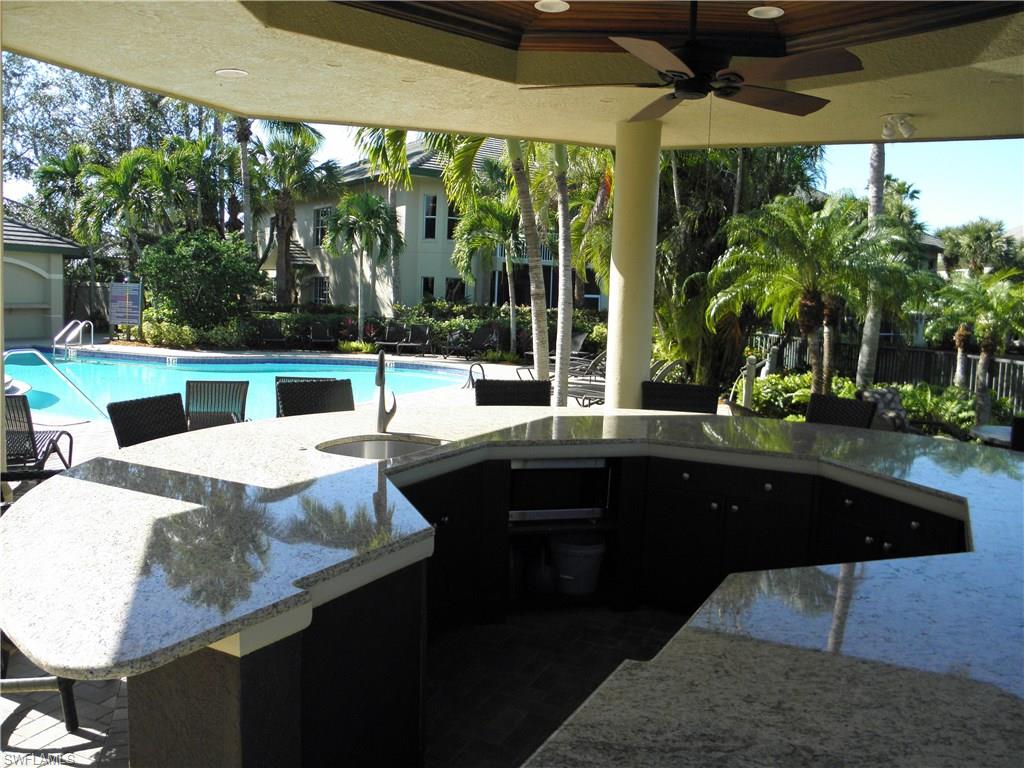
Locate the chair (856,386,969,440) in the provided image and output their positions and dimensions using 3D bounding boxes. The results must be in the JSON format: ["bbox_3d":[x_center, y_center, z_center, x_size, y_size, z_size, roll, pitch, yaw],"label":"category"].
[{"bbox_3d":[3.984,0.520,8.044,0.650,0.800,1.300,0,6,-20],"label":"chair"}]

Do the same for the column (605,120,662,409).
[{"bbox_3d":[0.893,-0.425,6.261,0.330,2.990,0.330,2,5,5],"label":"column"}]

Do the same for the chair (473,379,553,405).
[{"bbox_3d":[0.061,0.553,5.791,0.560,1.080,0.580,0,5,-13],"label":"chair"}]

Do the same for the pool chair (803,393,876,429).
[{"bbox_3d":[1.883,0.647,5.281,0.580,1.080,0.560,-1,6,-25],"label":"pool chair"}]

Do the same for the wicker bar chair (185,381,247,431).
[{"bbox_3d":[-2.885,0.314,8.038,0.580,0.770,0.900,-1,7,-24],"label":"wicker bar chair"}]

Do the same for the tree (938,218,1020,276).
[{"bbox_3d":[19.944,-4.048,35.735,3.300,6.000,3.300,4,6,29],"label":"tree"}]

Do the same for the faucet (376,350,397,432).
[{"bbox_3d":[-0.668,0.056,4.363,0.105,0.420,0.200,1,5,-3],"label":"faucet"}]

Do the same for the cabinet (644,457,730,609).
[{"bbox_3d":[1.047,0.772,4.551,0.420,0.840,0.600,5,7,27],"label":"cabinet"}]

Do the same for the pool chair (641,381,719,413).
[{"bbox_3d":[1.205,0.531,6.038,0.560,1.020,0.580,3,6,12],"label":"pool chair"}]

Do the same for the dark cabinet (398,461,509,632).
[{"bbox_3d":[-0.610,0.786,3.909,0.600,0.840,0.920,5,7,26],"label":"dark cabinet"}]

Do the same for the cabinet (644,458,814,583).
[{"bbox_3d":[1.238,0.801,4.566,0.870,0.860,0.580,4,6,27],"label":"cabinet"}]

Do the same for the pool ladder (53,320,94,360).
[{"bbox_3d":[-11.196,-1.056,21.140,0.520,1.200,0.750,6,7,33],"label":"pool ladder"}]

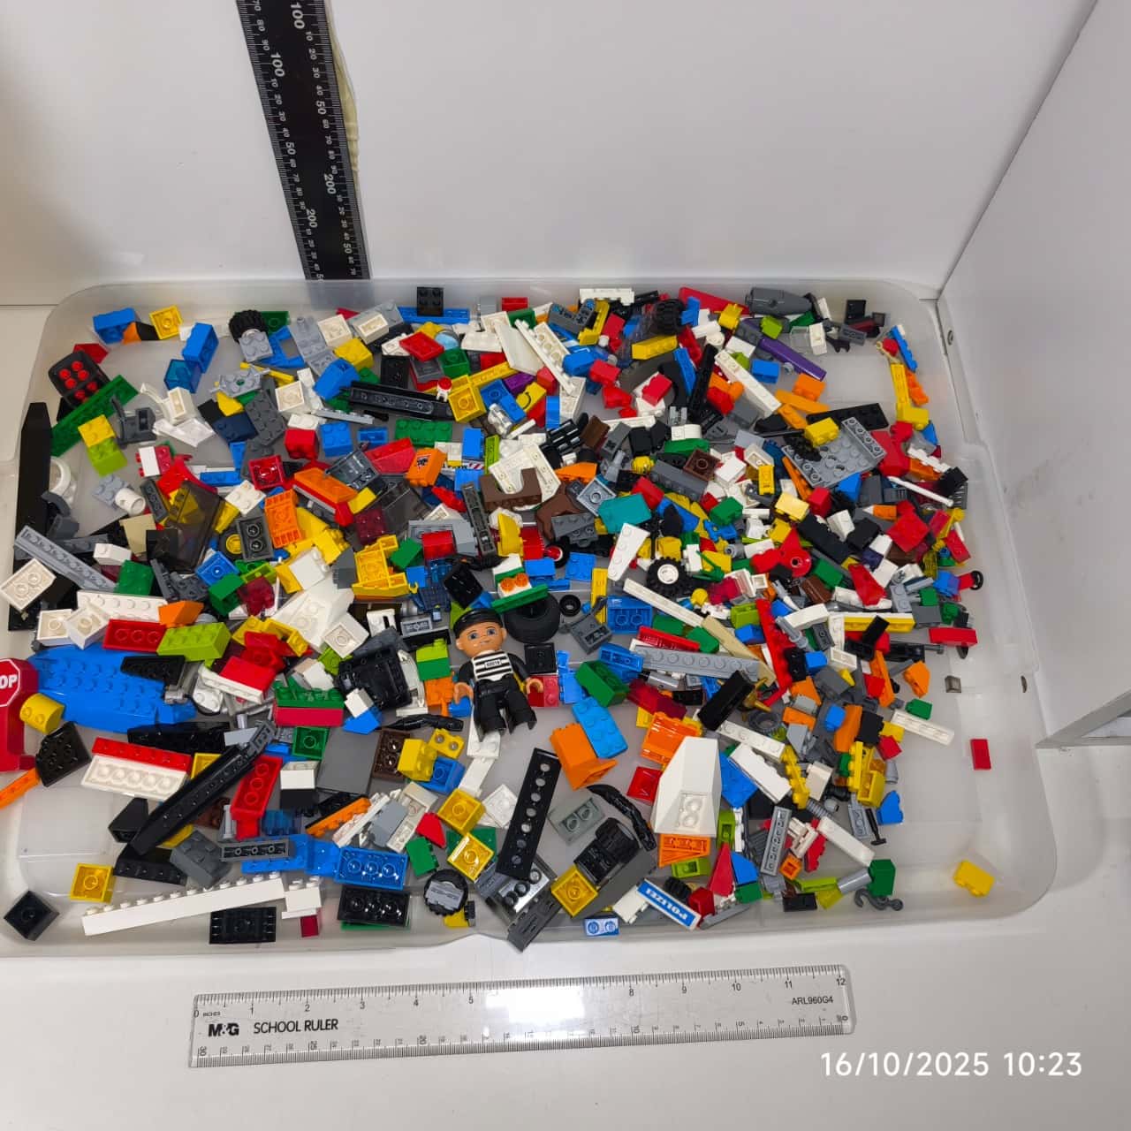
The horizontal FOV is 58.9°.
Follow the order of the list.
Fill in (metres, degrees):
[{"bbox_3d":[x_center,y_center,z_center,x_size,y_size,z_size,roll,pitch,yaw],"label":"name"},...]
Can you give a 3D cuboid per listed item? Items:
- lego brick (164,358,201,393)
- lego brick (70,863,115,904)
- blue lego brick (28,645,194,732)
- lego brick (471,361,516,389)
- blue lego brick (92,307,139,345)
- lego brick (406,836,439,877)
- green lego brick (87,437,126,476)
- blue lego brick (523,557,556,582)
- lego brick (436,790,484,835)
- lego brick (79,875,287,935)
[{"bbox_3d":[-0.237,-0.118,0.622,0.016,0.011,0.016,6,63,1],"label":"lego brick"},{"bbox_3d":[-0.227,0.154,0.483,0.016,0.011,0.016,2,63,-1],"label":"lego brick"},{"bbox_3d":[-0.231,0.062,0.509,0.080,0.014,0.046,6,68,0],"label":"blue lego brick"},{"bbox_3d":[-0.044,-0.117,0.623,0.032,0.011,0.008,-28,67,-16],"label":"lego brick"},{"bbox_3d":[-0.277,-0.150,0.624,0.024,0.016,0.011,-14,72,-6],"label":"blue lego brick"},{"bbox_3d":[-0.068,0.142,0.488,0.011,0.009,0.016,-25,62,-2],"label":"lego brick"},{"bbox_3d":[-0.256,-0.062,0.557,0.016,0.011,0.016,-30,60,-16],"label":"green lego brick"},{"bbox_3d":[-0.016,0.003,0.556,0.016,0.016,0.011,-2,69,-18],"label":"blue lego brick"},{"bbox_3d":[-0.051,0.122,0.495,0.016,0.011,0.016,27,62,22],"label":"lego brick"},{"bbox_3d":[-0.183,0.163,0.485,0.096,0.008,0.011,-10,87,-2],"label":"lego brick"}]

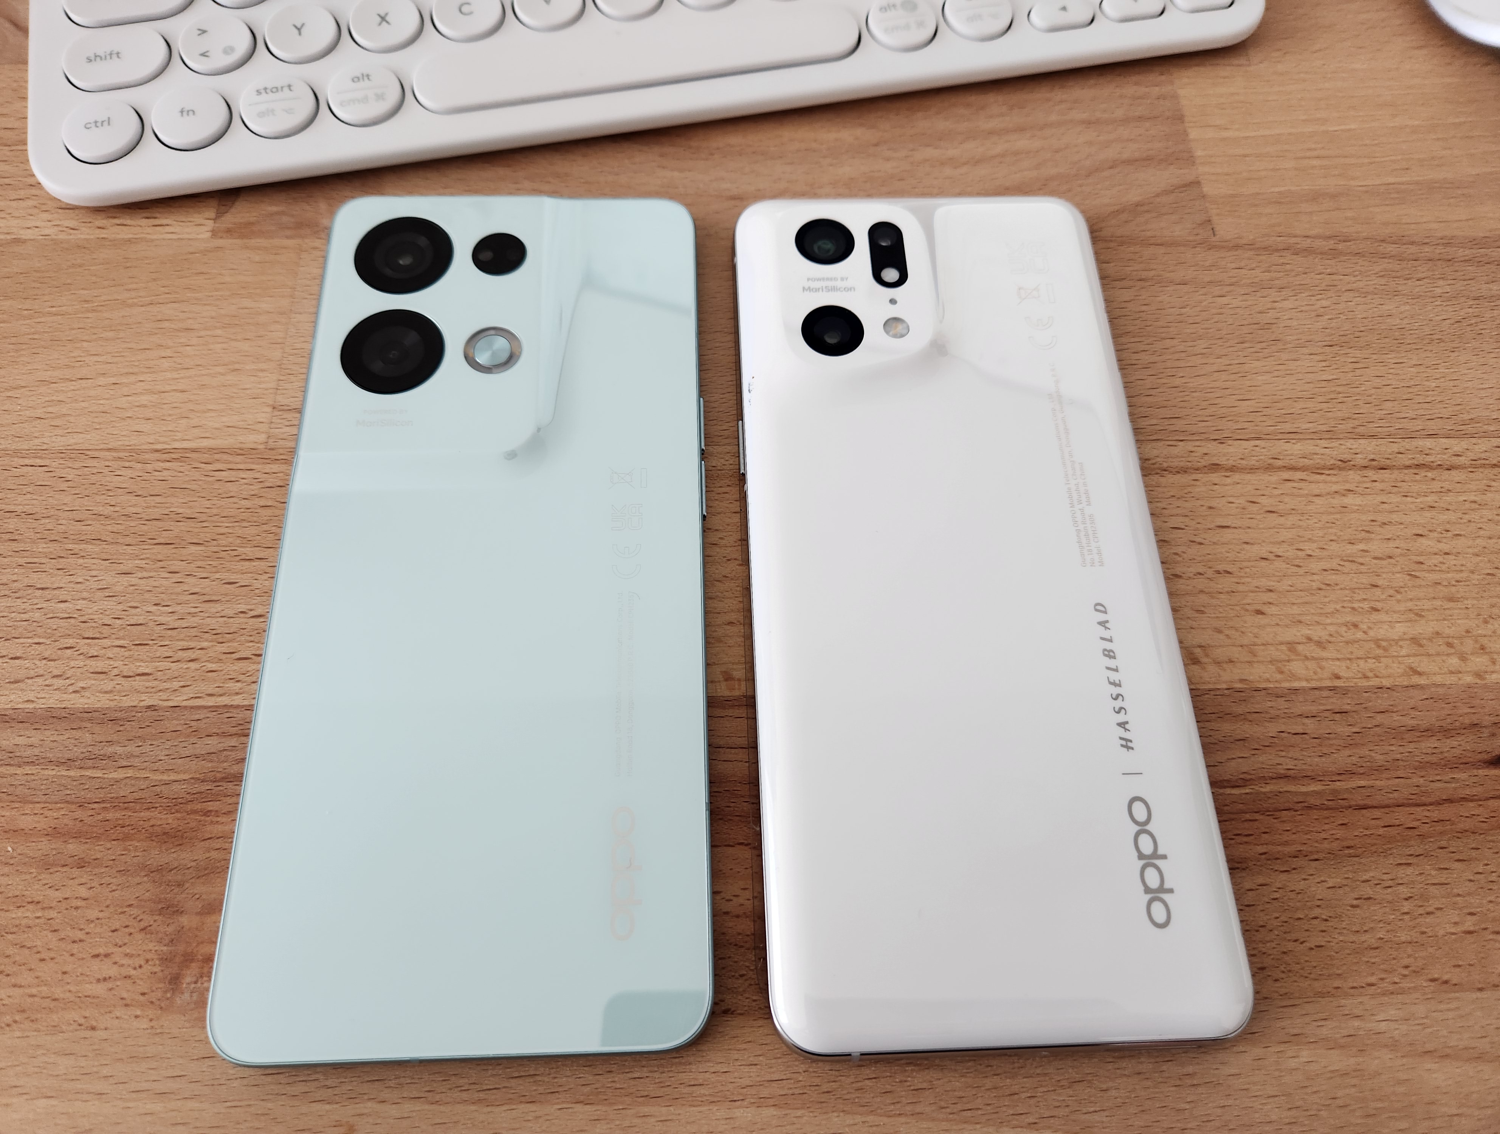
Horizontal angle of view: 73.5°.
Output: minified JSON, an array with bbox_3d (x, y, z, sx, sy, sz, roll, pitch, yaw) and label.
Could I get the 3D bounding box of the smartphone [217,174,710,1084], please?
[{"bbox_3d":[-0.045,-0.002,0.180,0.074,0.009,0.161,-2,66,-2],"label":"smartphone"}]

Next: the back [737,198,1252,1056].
[{"bbox_3d":[0.037,-0.004,0.181,0.074,0.010,0.164,-2,66,-2],"label":"back"}]

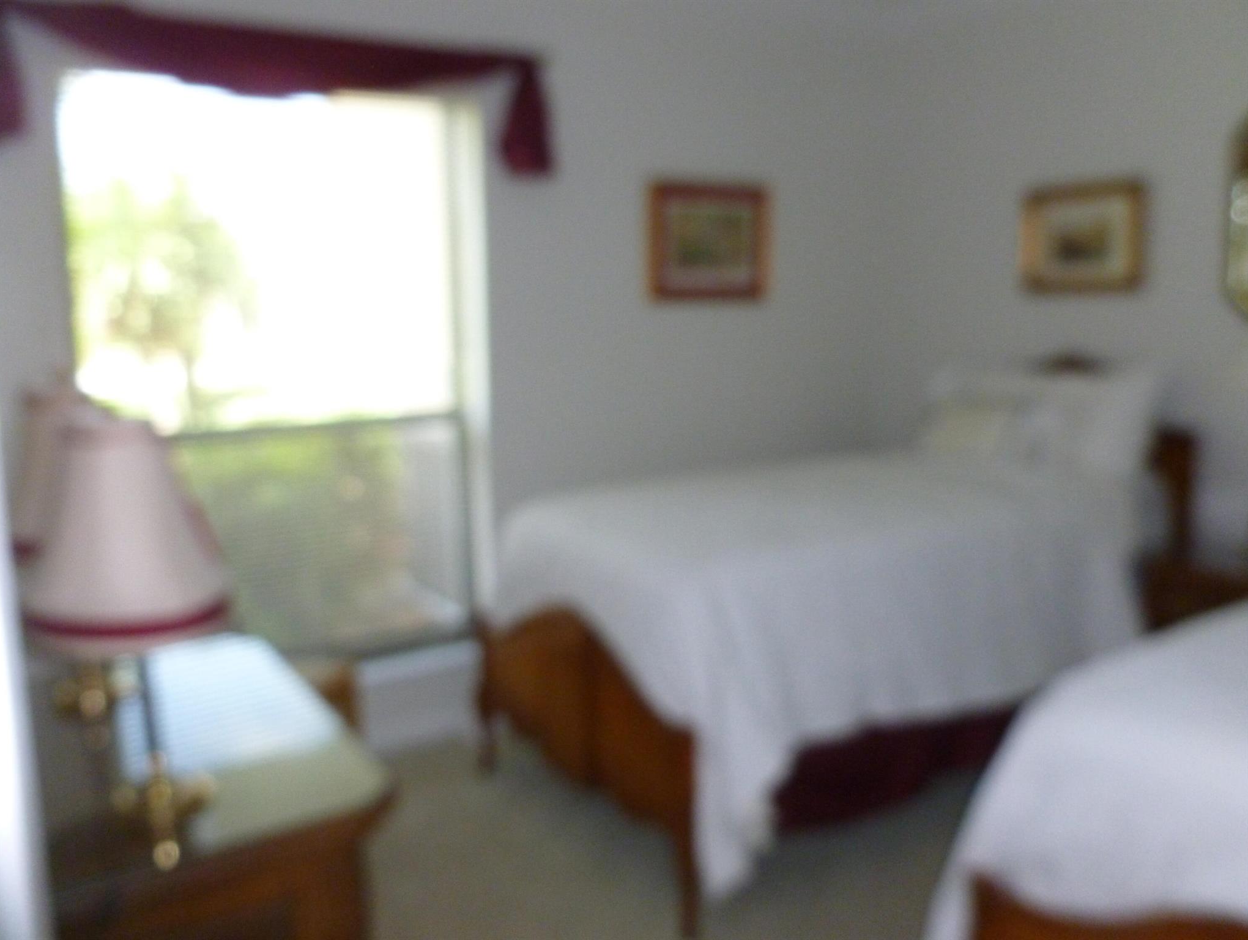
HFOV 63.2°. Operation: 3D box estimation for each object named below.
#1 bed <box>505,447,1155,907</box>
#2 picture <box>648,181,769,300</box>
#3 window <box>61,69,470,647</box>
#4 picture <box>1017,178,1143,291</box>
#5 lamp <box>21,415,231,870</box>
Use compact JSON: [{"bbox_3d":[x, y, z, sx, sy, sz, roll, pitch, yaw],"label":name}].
[{"bbox_3d":[0.589,0.428,3.025,1.690,0.717,1.079,-6,11,-33],"label":"bed"},{"bbox_3d":[0.314,-0.811,3.628,0.518,0.407,0.031,-6,11,-33],"label":"picture"},{"bbox_3d":[-0.969,-0.253,3.011,1.150,1.697,0.142,-6,11,-33],"label":"window"},{"bbox_3d":[1.512,-0.756,3.364,0.031,0.339,0.420,-6,11,-33],"label":"picture"},{"bbox_3d":[-0.669,0.215,1.379,0.250,0.572,0.250,-6,11,-33],"label":"lamp"}]

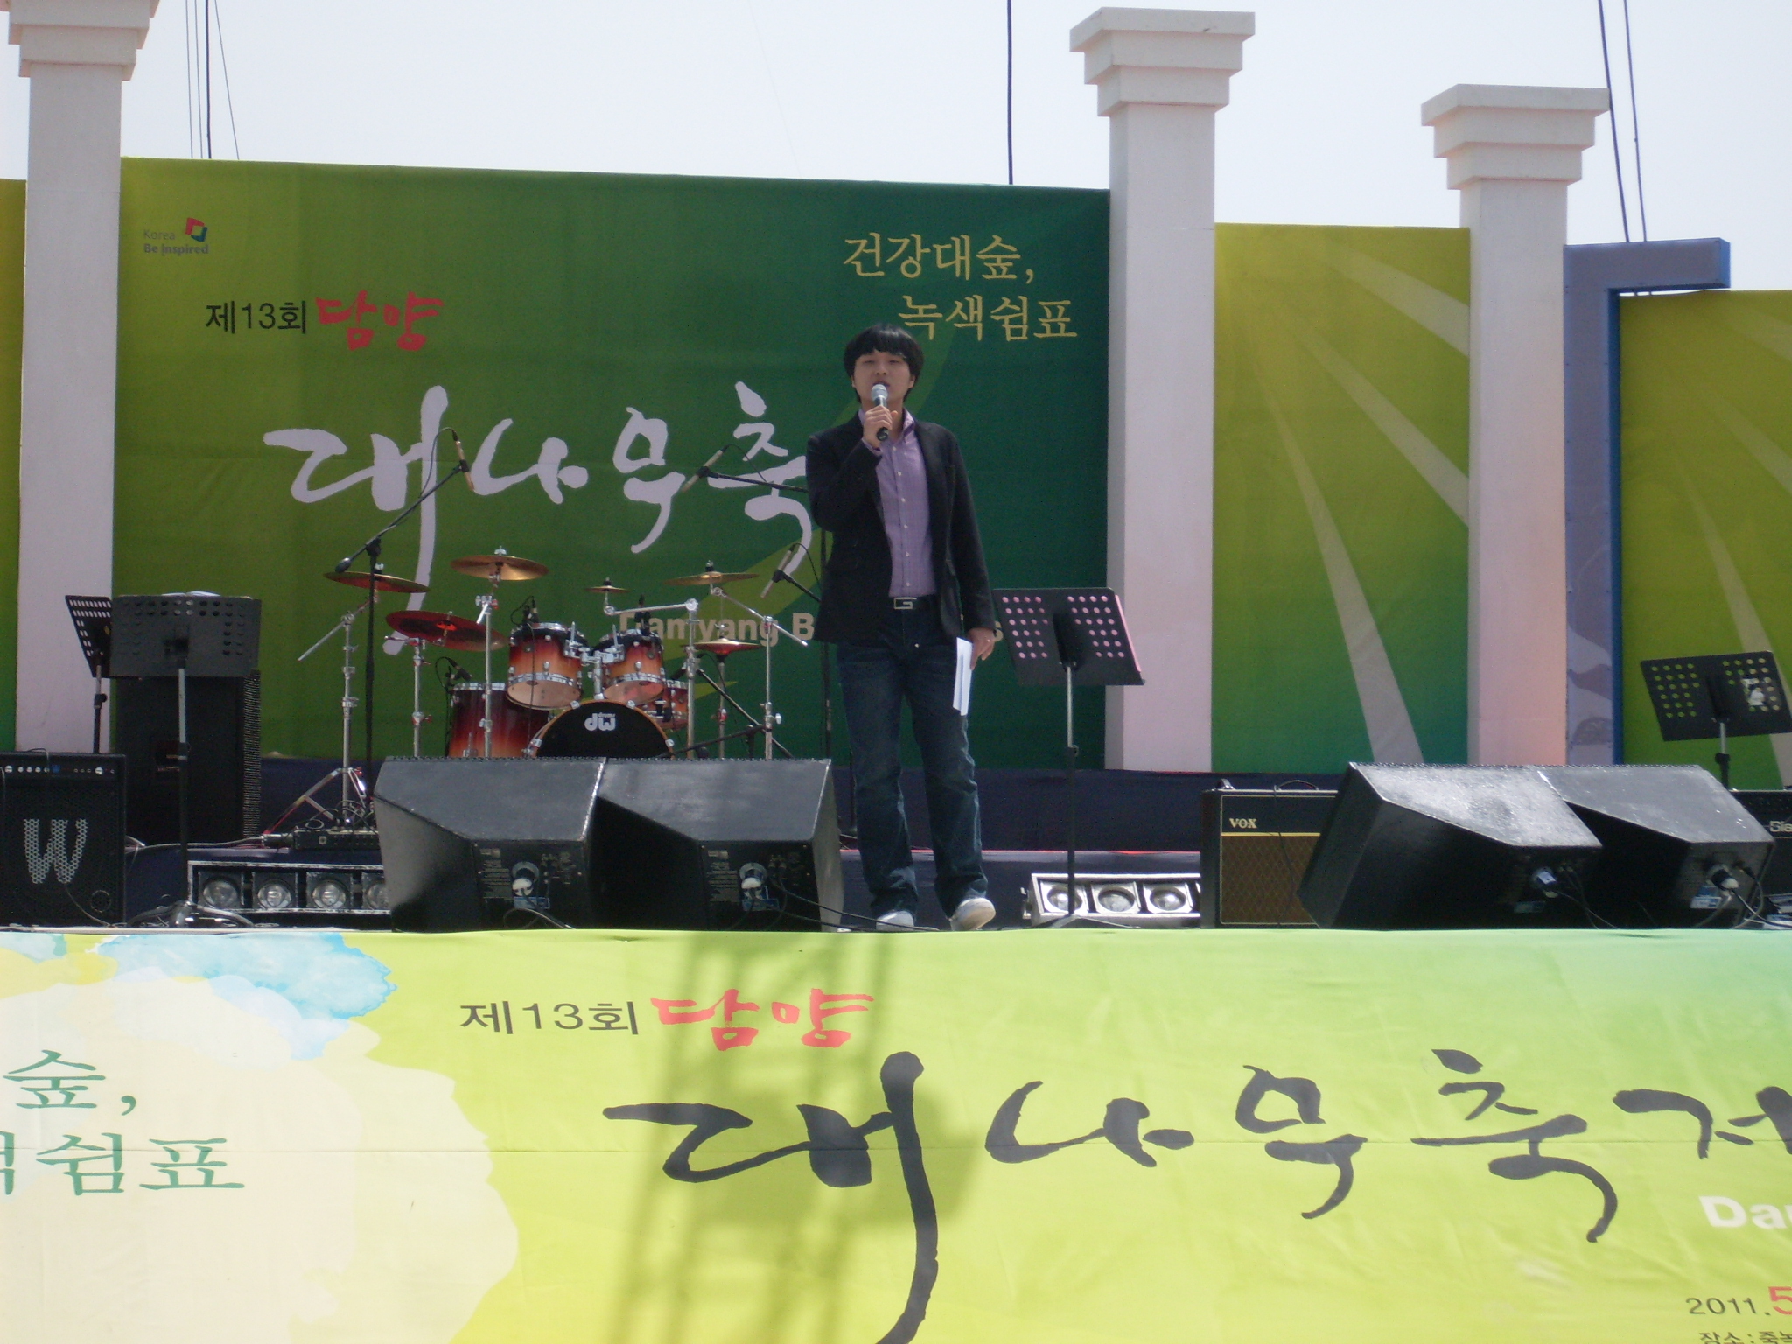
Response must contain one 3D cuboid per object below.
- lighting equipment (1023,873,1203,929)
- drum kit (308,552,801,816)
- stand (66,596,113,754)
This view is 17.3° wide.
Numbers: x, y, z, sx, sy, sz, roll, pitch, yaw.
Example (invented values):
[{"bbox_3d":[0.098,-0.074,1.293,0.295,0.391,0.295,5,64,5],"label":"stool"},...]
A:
[{"bbox_3d":[0.790,0.751,19.300,0.740,0.190,0.200,1,-16,-9],"label":"lighting equipment"},{"bbox_3d":[-1.412,0.119,24.400,2.120,1.280,1.550,1,-2,-7],"label":"drum kit"},{"bbox_3d":[-2.800,0.180,20.800,0.420,0.920,0.470,1,-2,-21],"label":"stand"}]

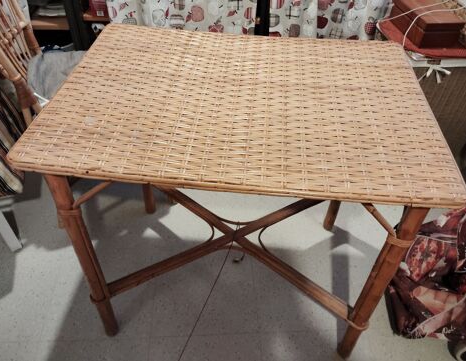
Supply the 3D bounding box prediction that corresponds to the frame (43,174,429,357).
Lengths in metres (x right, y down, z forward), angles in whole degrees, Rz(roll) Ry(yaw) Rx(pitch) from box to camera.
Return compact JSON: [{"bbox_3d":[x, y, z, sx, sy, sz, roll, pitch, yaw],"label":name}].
[{"bbox_3d":[0.014,0.076,1.070,0.728,0.713,0.514,5,46,2],"label":"frame"}]

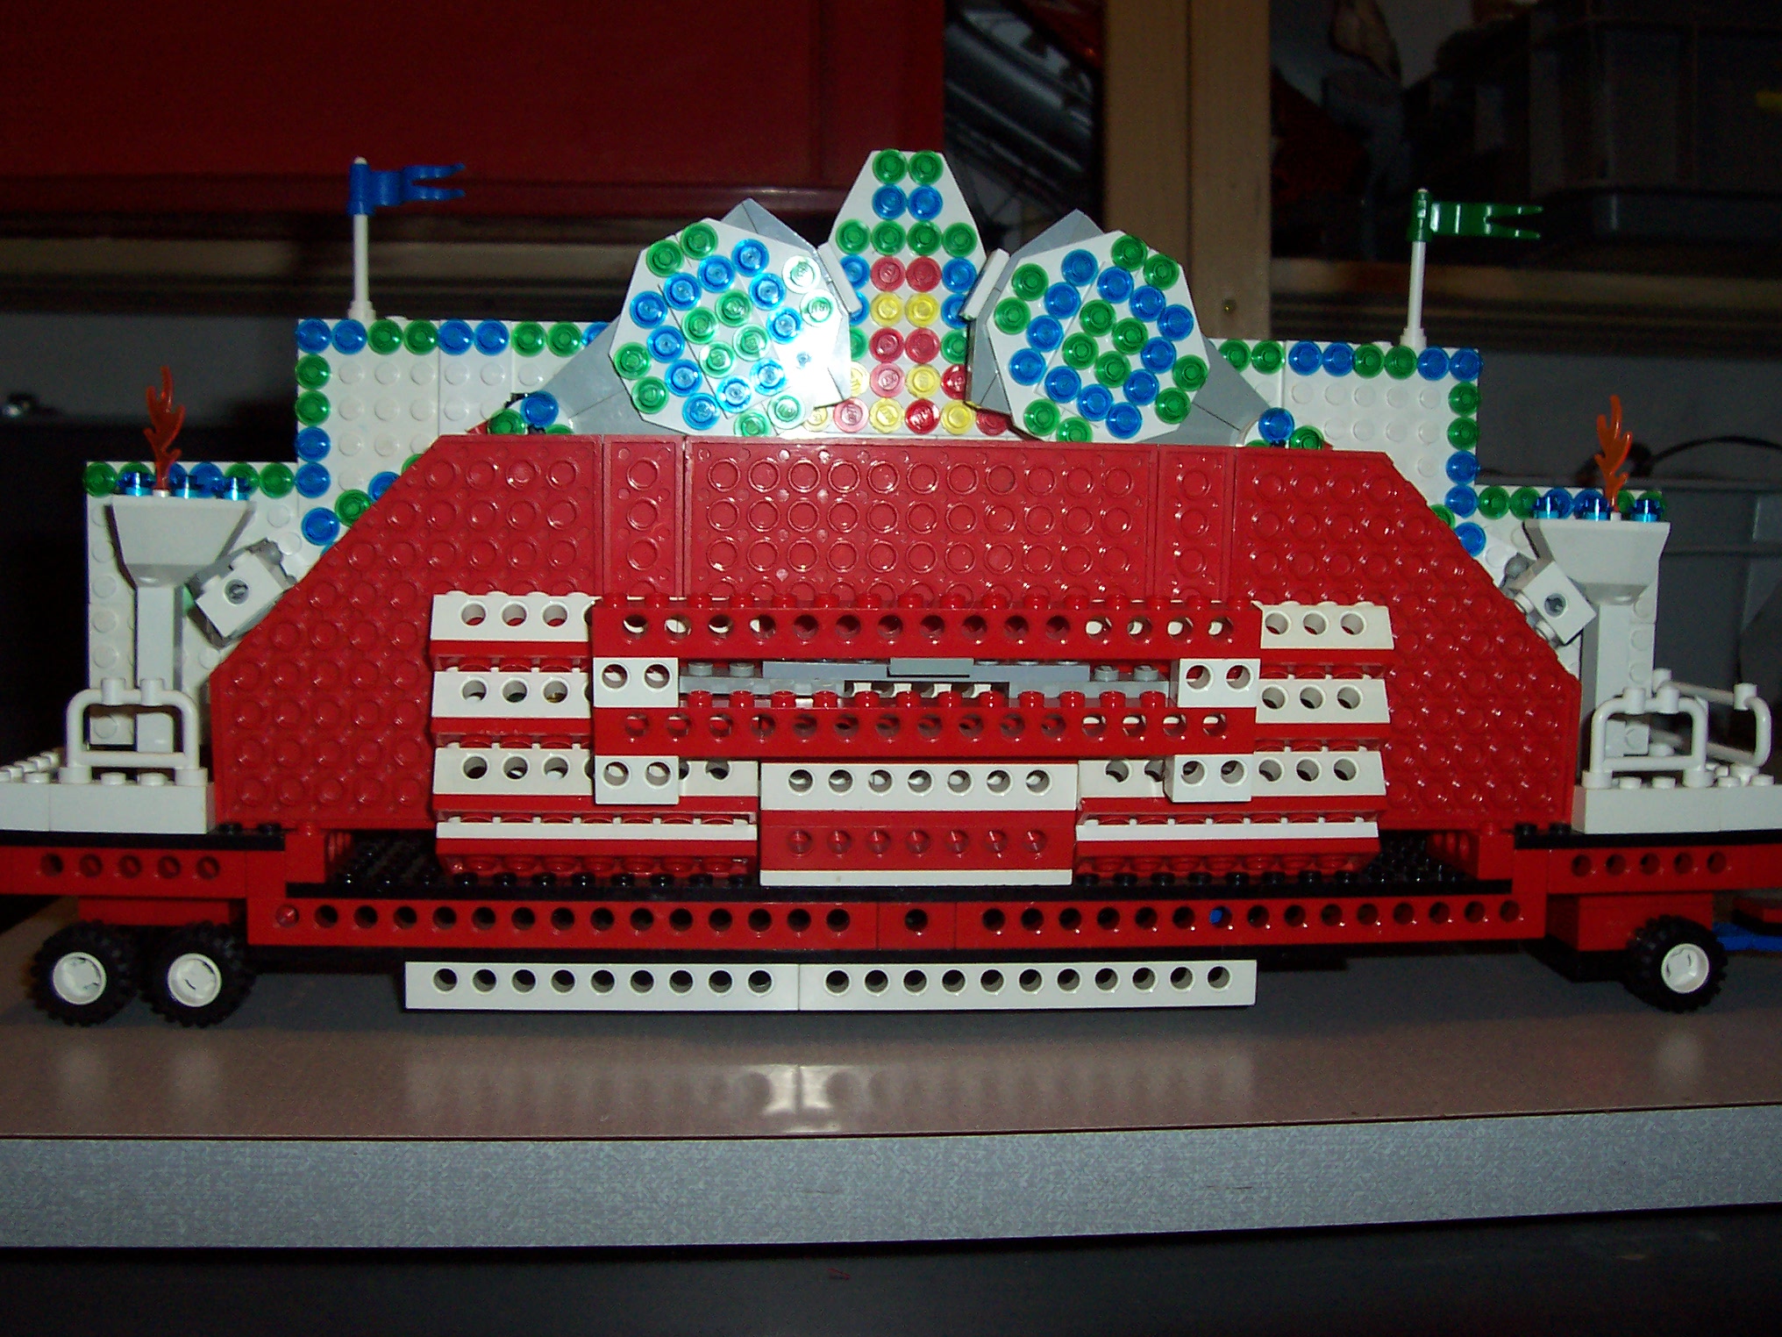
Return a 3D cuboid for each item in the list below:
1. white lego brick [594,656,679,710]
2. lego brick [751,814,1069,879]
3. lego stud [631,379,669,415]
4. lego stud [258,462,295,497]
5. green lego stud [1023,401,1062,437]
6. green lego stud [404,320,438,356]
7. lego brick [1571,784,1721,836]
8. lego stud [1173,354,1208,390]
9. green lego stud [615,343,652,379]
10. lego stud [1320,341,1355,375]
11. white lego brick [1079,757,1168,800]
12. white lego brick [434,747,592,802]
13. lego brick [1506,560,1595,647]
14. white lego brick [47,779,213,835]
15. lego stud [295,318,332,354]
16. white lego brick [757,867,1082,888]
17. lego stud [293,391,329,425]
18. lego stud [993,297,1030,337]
[{"bbox_3d":[-0.048,0.001,0.363,0.016,0.010,0.008,0,14,-5],"label":"white lego brick"},{"bbox_3d":[0.005,0.034,0.388,0.064,0.012,0.008,0,6,-5],"label":"lego brick"},{"bbox_3d":[-0.051,-0.057,0.401,0.008,0.008,0.005,1,5,-2],"label":"lego stud"},{"bbox_3d":[-0.137,-0.042,0.424,0.008,0.008,0.005,0,4,-5],"label":"lego stud"},{"bbox_3d":[0.033,-0.054,0.411,0.008,0.008,0.005,0,4,-5],"label":"green lego stud"},{"bbox_3d":[-0.104,-0.073,0.422,0.008,0.008,0.005,0,6,-5],"label":"green lego stud"},{"bbox_3d":[0.162,0.031,0.409,0.032,0.010,0.008,0,4,-5],"label":"lego brick"},{"bbox_3d":[0.065,-0.064,0.411,0.008,0.008,0.005,0,6,-6],"label":"lego stud"},{"bbox_3d":[-0.054,-0.065,0.402,0.008,0.008,0.005,0,9,-4],"label":"green lego stud"},{"bbox_3d":[0.103,-0.071,0.439,0.008,0.008,0.005,0,6,-5],"label":"lego stud"},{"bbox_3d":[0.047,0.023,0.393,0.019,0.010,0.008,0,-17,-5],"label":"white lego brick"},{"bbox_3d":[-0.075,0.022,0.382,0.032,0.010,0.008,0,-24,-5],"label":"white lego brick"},{"bbox_3d":[0.146,-0.014,0.423,0.011,0.016,0.008,-41,8,-1],"label":"lego brick"},{"bbox_3d":[-0.152,0.027,0.382,0.032,0.010,0.008,0,4,-5],"label":"white lego brick"},{"bbox_3d":[-0.127,-0.073,0.420,0.008,0.008,0.005,0,6,-5],"label":"lego stud"},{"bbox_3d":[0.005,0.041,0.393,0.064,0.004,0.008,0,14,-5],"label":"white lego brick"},{"bbox_3d":[-0.128,-0.057,0.422,0.008,0.008,0.005,0,5,-5],"label":"lego stud"},{"bbox_3d":[0.026,-0.075,0.406,0.008,0.008,0.005,0,5,-6],"label":"lego stud"}]

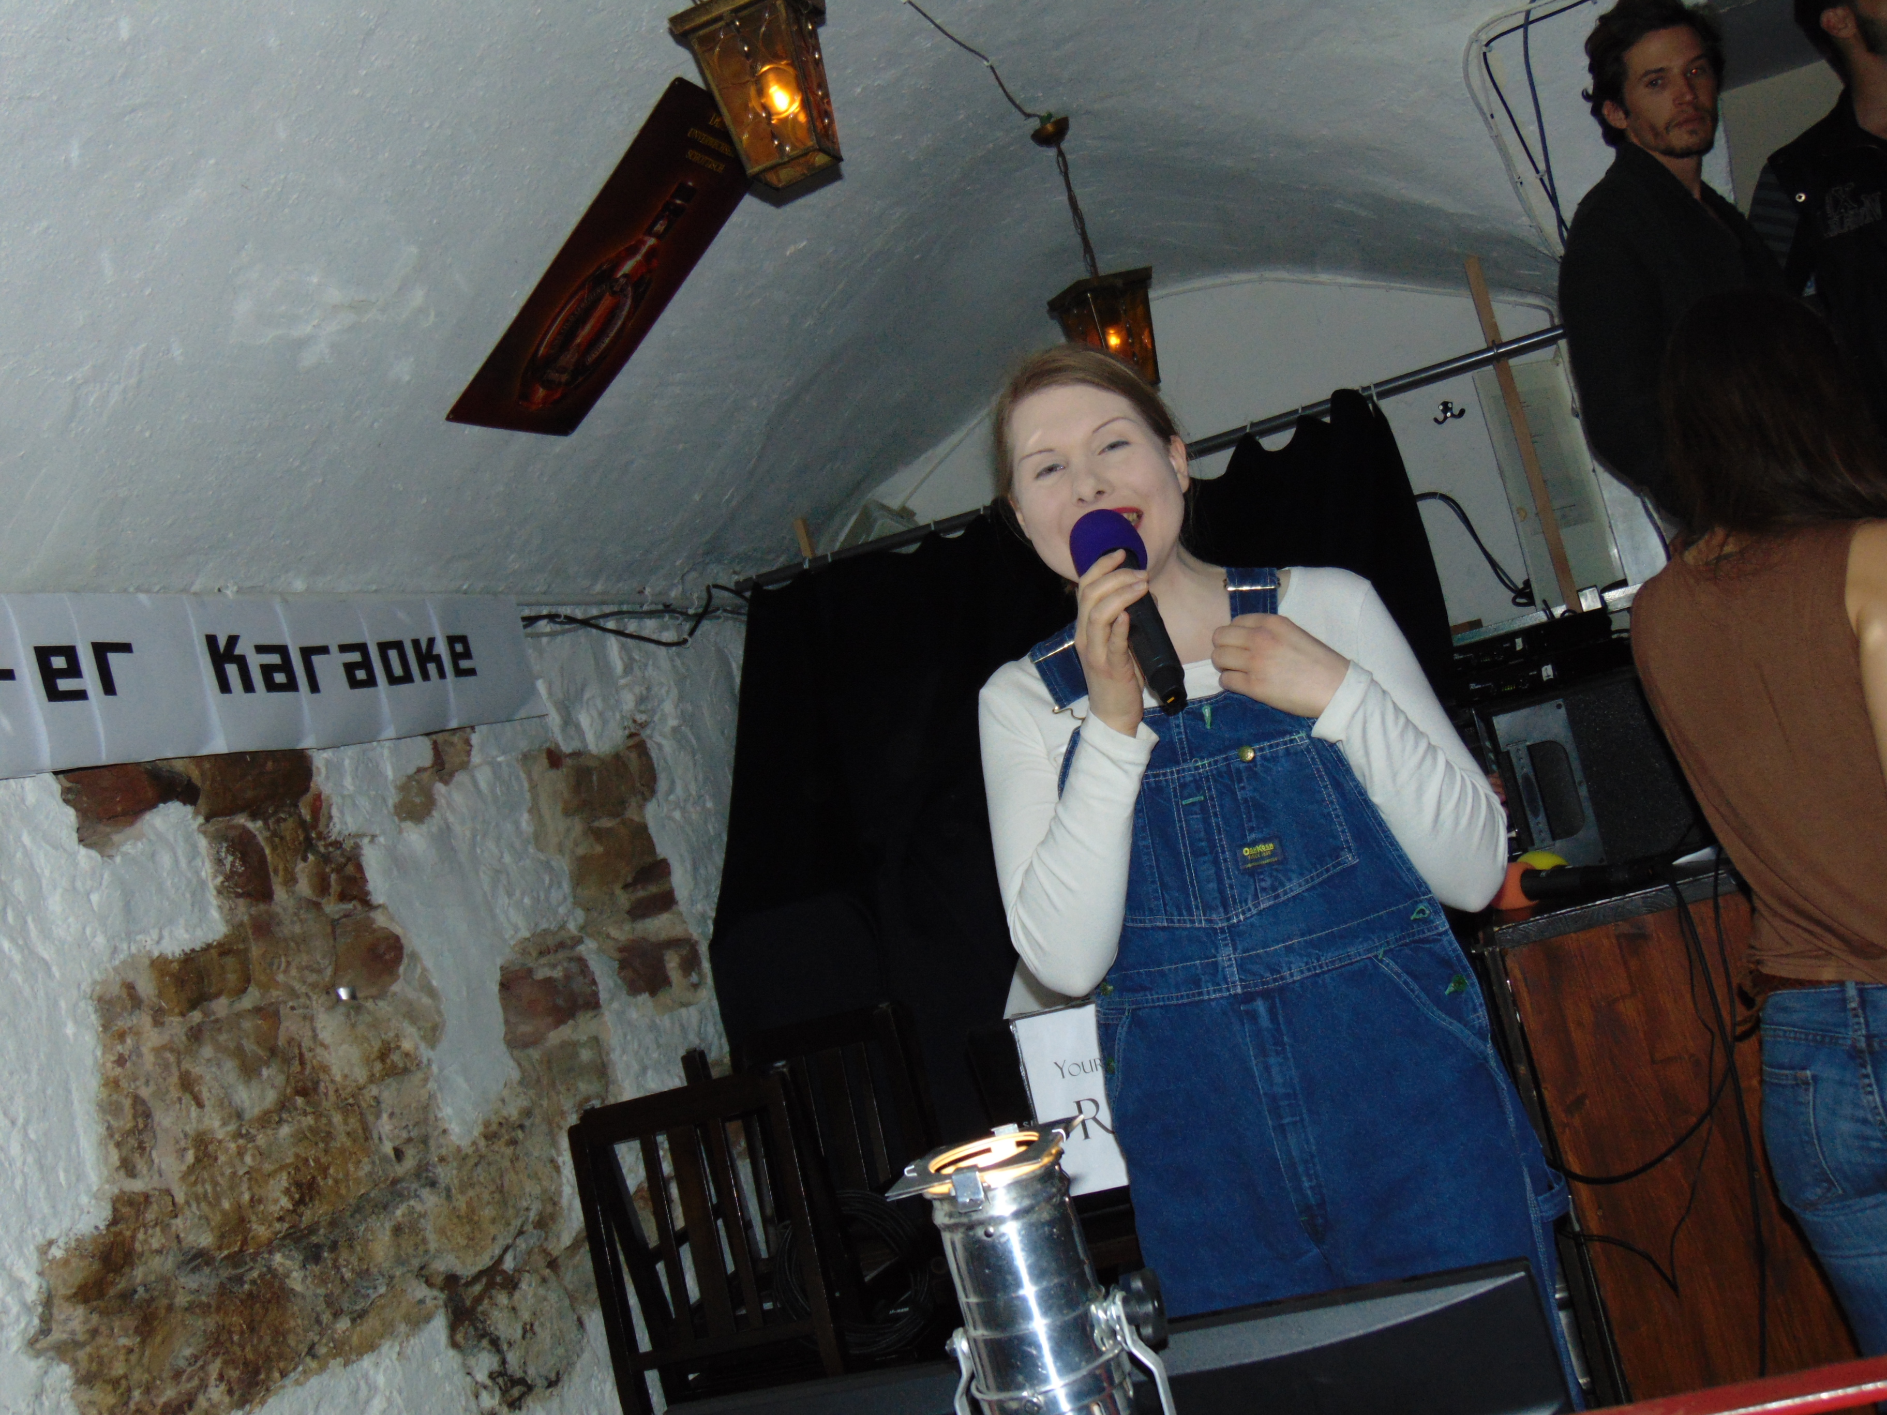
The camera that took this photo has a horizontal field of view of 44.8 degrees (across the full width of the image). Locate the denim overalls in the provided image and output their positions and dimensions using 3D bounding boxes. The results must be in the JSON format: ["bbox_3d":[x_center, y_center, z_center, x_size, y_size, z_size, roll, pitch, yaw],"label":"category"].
[{"bbox_3d":[0.410,0.560,2.100,0.420,1.340,0.300,-16,-4,17],"label":"denim overalls"}]

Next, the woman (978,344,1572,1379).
[{"bbox_3d":[0.385,0.460,2.090,0.470,1.650,0.380,-16,-4,17],"label":"woman"}]

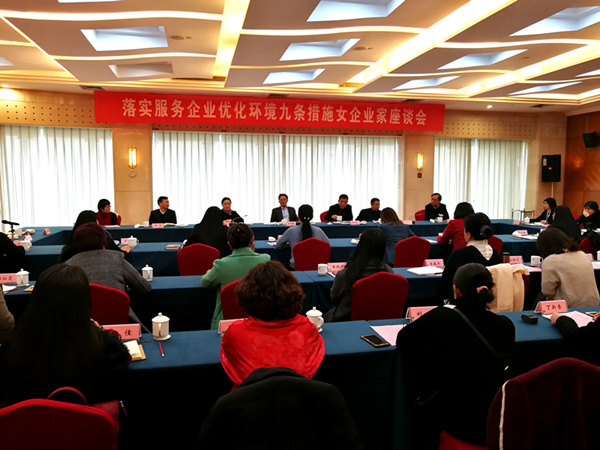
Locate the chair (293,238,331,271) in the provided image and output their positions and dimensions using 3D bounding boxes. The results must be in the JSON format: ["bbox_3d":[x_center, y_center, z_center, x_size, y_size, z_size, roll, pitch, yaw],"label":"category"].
[{"bbox_3d":[0.088,0.607,5.311,0.450,0.950,0.570,-1,5,-12],"label":"chair"}]

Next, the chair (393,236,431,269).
[{"bbox_3d":[1.227,0.590,5.536,0.450,0.950,0.570,-1,5,-12],"label":"chair"}]

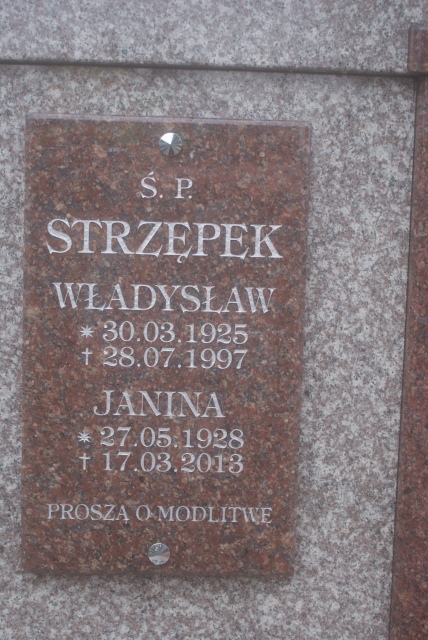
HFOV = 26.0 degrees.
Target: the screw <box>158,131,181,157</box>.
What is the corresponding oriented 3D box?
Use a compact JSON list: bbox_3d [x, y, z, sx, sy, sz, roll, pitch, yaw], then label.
[{"bbox_3d":[-0.045,-0.184,0.970,0.024,0.024,0.009,1,6,-2],"label":"screw"}]

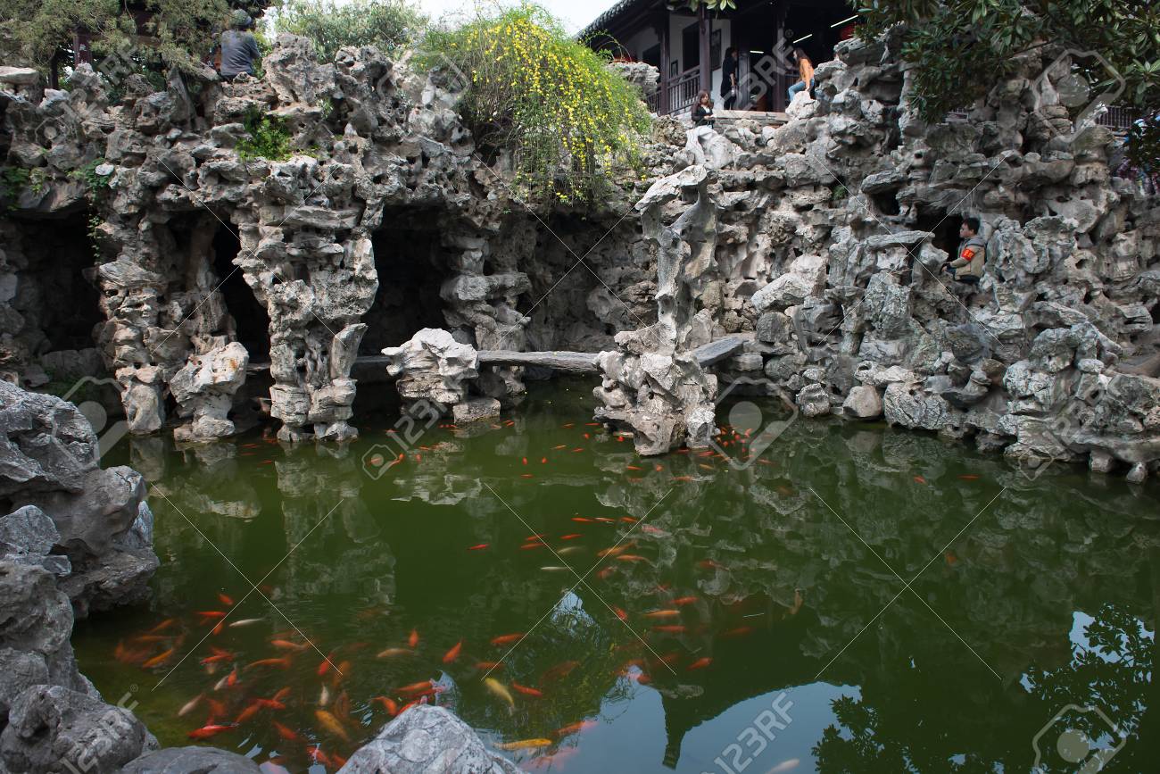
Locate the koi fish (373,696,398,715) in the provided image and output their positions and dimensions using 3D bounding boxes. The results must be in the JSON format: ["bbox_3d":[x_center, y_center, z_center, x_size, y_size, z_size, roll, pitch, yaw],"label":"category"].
[{"bbox_3d":[-0.988,1.614,3.888,0.070,0.055,0.180,-9,12,-40],"label":"koi fish"}]

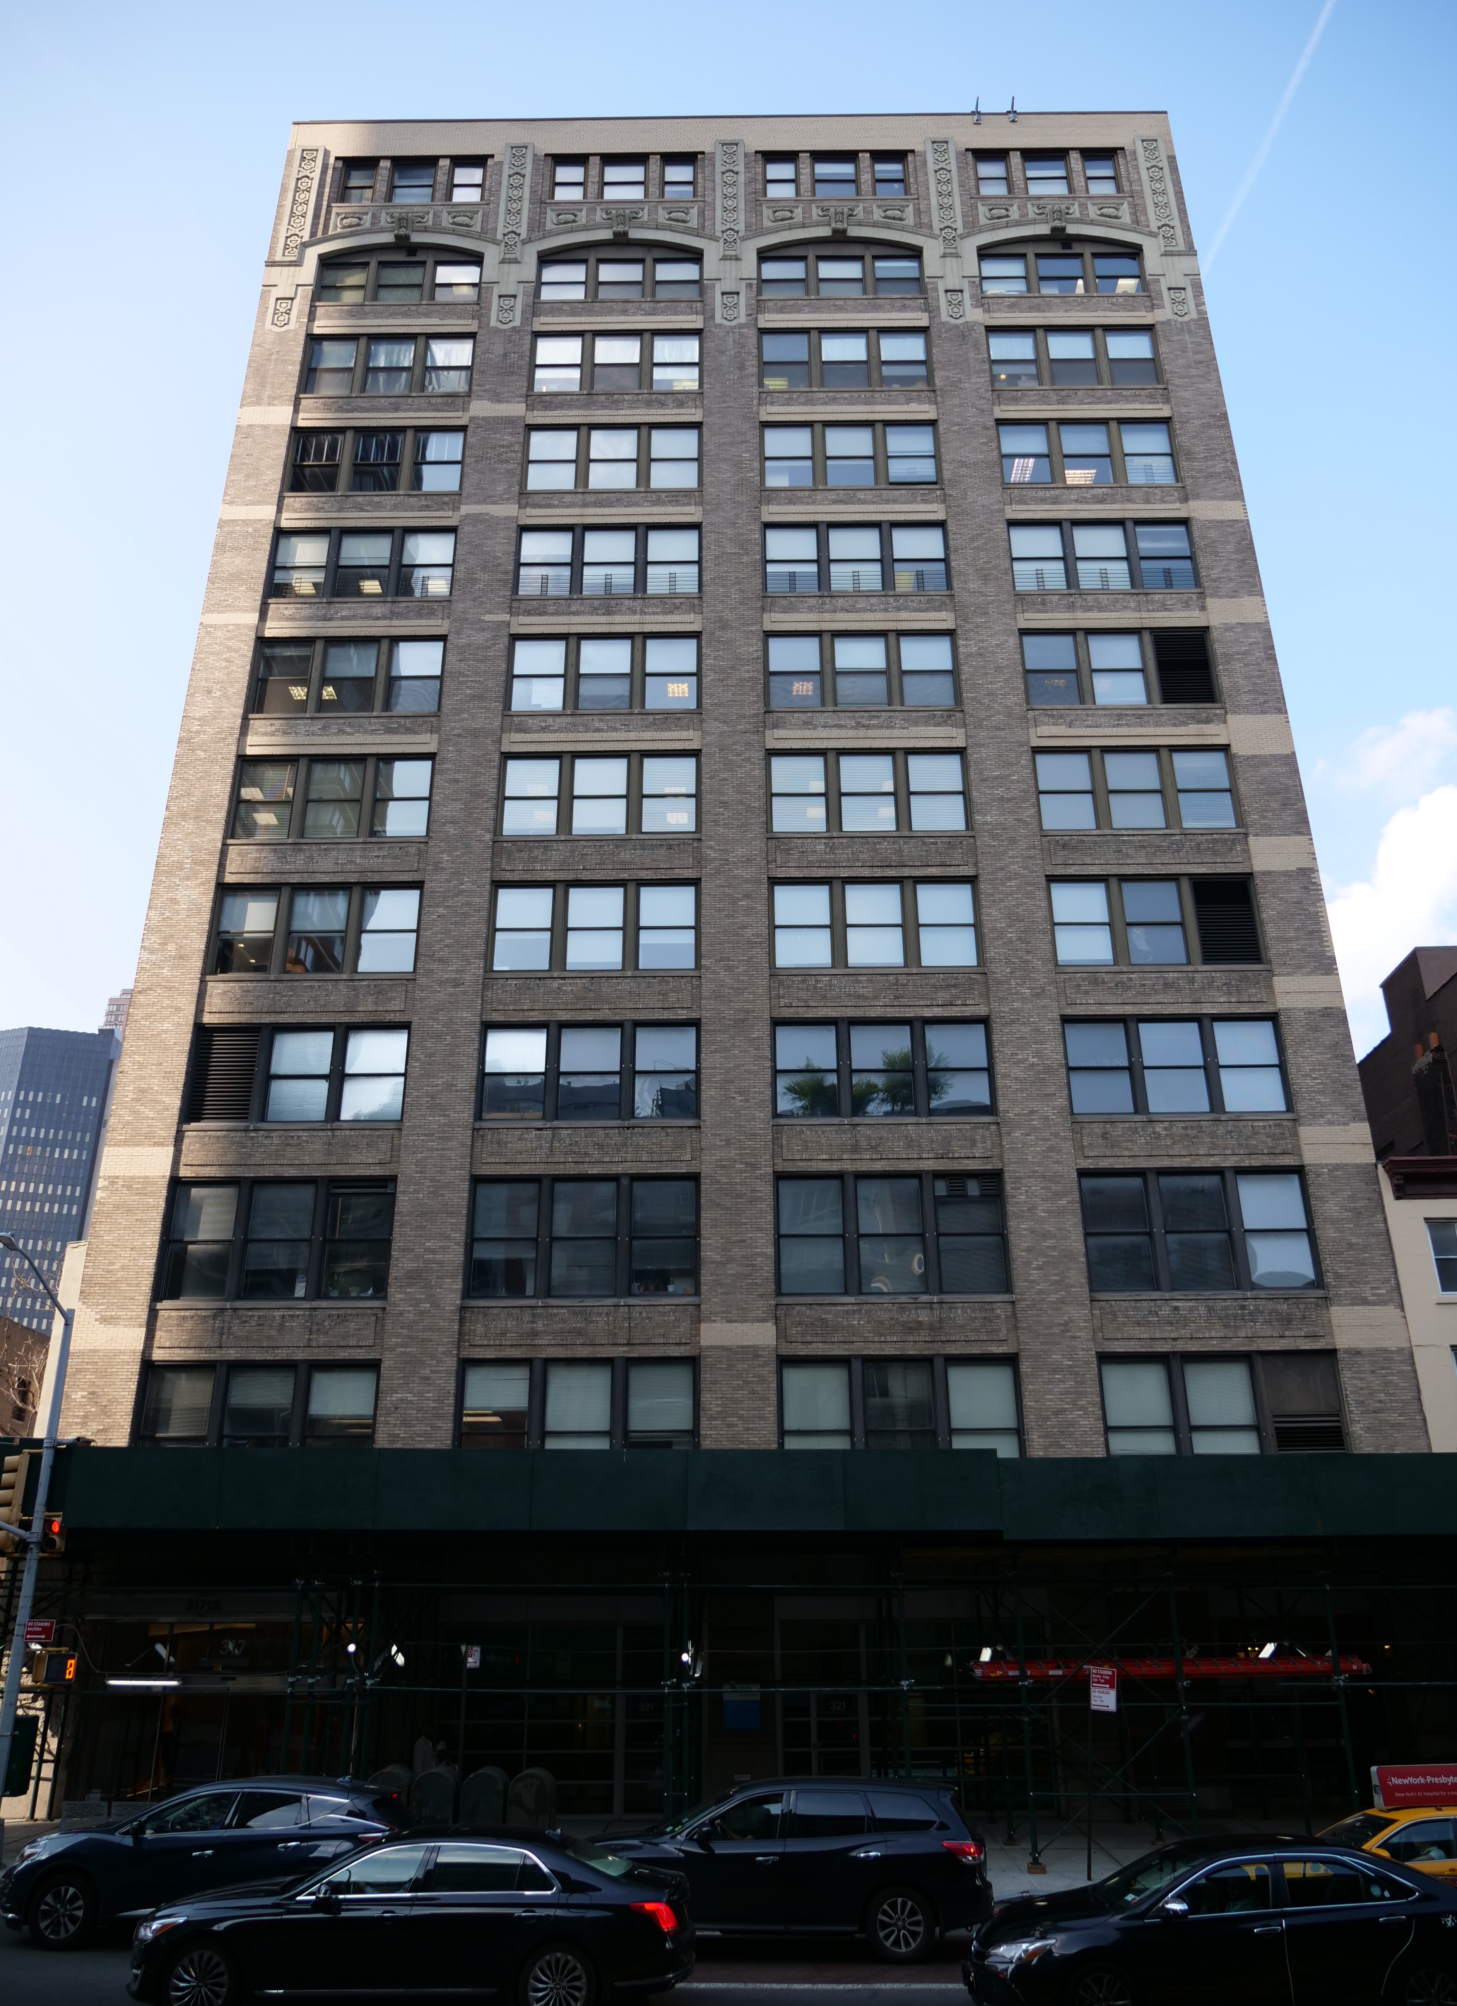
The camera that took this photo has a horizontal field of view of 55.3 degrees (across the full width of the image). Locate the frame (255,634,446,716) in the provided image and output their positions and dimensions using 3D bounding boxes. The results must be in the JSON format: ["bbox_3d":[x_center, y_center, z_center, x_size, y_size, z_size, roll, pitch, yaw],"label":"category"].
[{"bbox_3d":[-10.002,-8.625,36.737,4.867,2.614,0.200,0,-24,0],"label":"frame"}]

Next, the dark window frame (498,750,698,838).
[{"bbox_3d":[-3.117,-5.075,33.713,4.747,2.428,0.220,-1,-24,0],"label":"dark window frame"}]

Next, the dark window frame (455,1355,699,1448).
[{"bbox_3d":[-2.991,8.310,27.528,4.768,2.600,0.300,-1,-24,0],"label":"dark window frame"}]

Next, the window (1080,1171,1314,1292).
[{"bbox_3d":[9.851,4.794,29.246,4.560,2.613,0.220,-1,-24,0],"label":"window"}]

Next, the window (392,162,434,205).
[{"bbox_3d":[-10.107,-26.281,44.544,1.228,2.054,0.200,0,-24,0],"label":"window"}]

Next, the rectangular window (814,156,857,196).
[{"bbox_3d":[3.288,-25.557,42.991,1.240,1.823,0.200,-1,-24,1],"label":"rectangular window"}]

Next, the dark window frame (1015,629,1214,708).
[{"bbox_3d":[9.748,-8.428,35.029,4.636,2.441,0.220,-1,-24,0],"label":"dark window frame"}]

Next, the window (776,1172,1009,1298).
[{"bbox_3d":[3.468,4.947,29.705,4.834,2.679,0.200,-1,-24,1],"label":"window"}]

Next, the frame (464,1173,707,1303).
[{"bbox_3d":[-2.996,4.905,29.008,4.712,2.548,0.300,-1,-24,0],"label":"frame"}]

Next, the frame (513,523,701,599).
[{"bbox_3d":[-3.206,-11.797,37.085,4.935,2.510,0.200,-1,-24,1],"label":"frame"}]

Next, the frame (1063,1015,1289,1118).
[{"bbox_3d":[9.753,1.382,30.415,4.637,2.372,0.300,-1,-24,0],"label":"frame"}]

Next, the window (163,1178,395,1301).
[{"bbox_3d":[-9.650,5.067,29.827,4.838,2.754,0.200,-1,-24,1],"label":"window"}]

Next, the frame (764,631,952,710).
[{"bbox_3d":[3.265,-8.302,34.689,4.730,2.506,0.300,-1,-24,0],"label":"frame"}]

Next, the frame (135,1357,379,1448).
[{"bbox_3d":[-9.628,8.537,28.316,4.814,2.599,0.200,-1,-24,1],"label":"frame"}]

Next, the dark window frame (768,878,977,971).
[{"bbox_3d":[3.372,-1.822,32.215,4.778,2.426,0.220,-1,-24,0],"label":"dark window frame"}]

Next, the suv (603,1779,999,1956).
[{"bbox_3d":[0.548,10.223,16.661,5.000,1.770,1.950,0,-24,0],"label":"suv"}]

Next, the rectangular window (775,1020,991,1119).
[{"bbox_3d":[3.521,1.501,32.096,5.009,2.474,0.200,0,-24,0],"label":"rectangular window"}]

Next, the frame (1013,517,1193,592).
[{"bbox_3d":[9.783,-11.732,36.474,4.685,2.436,0.220,-1,-24,0],"label":"frame"}]

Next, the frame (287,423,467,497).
[{"bbox_3d":[-9.550,-14.860,38.068,4.655,2.522,0.220,-1,-24,0],"label":"frame"}]

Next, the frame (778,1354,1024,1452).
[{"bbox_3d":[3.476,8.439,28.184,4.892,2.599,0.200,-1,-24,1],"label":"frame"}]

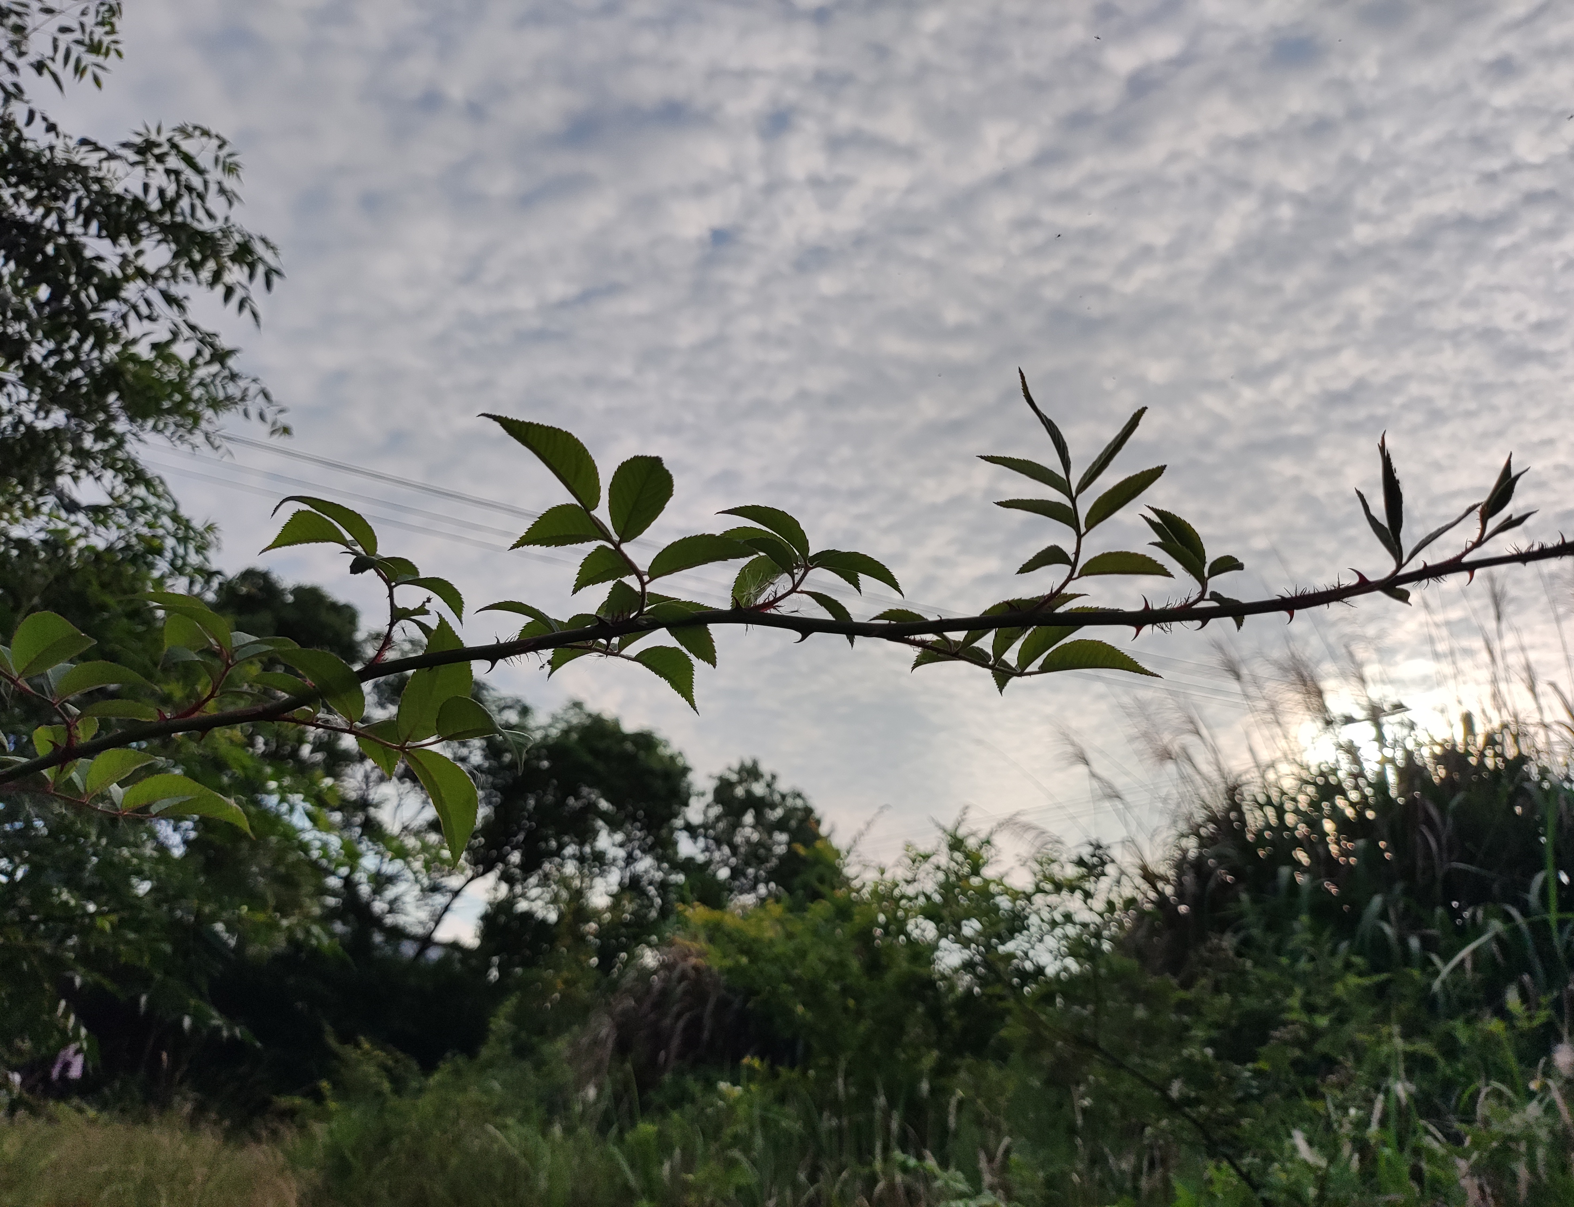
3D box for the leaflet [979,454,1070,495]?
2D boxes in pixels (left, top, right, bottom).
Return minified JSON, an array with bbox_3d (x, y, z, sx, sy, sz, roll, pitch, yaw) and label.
[{"bbox_3d":[0.086,-0.047,0.420,0.035,0.006,0.015,23,-19,0],"label":"leaflet"}]

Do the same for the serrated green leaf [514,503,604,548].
[{"bbox_3d":[-0.076,-0.026,0.387,0.032,0.006,0.019,-5,-38,6],"label":"serrated green leaf"}]

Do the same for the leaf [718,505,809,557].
[{"bbox_3d":[-0.008,-0.024,0.388,0.033,0.007,0.016,26,-28,6],"label":"leaf"}]

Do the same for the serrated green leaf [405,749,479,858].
[{"bbox_3d":[-0.128,0.076,0.438,0.020,0.048,0.009,-28,-6,32],"label":"serrated green leaf"}]

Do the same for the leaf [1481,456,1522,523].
[{"bbox_3d":[0.251,-0.040,0.408,0.009,0.026,0.006,25,-6,-21],"label":"leaf"}]

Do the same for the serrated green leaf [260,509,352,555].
[{"bbox_3d":[-0.168,-0.024,0.405,0.034,0.008,0.016,-2,-36,10],"label":"serrated green leaf"}]

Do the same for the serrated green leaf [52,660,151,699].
[{"bbox_3d":[-0.235,0.027,0.400,0.035,0.008,0.015,-7,-18,0],"label":"serrated green leaf"}]

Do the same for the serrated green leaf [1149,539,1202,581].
[{"bbox_3d":[0.144,-0.016,0.430,0.026,0.005,0.012,36,-18,6],"label":"serrated green leaf"}]

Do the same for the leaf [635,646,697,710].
[{"bbox_3d":[-0.041,0.025,0.412,0.031,0.006,0.015,44,-52,-15],"label":"leaf"}]

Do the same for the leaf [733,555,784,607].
[{"bbox_3d":[-0.010,-0.008,0.393,0.025,0.006,0.017,-41,-45,17],"label":"leaf"}]

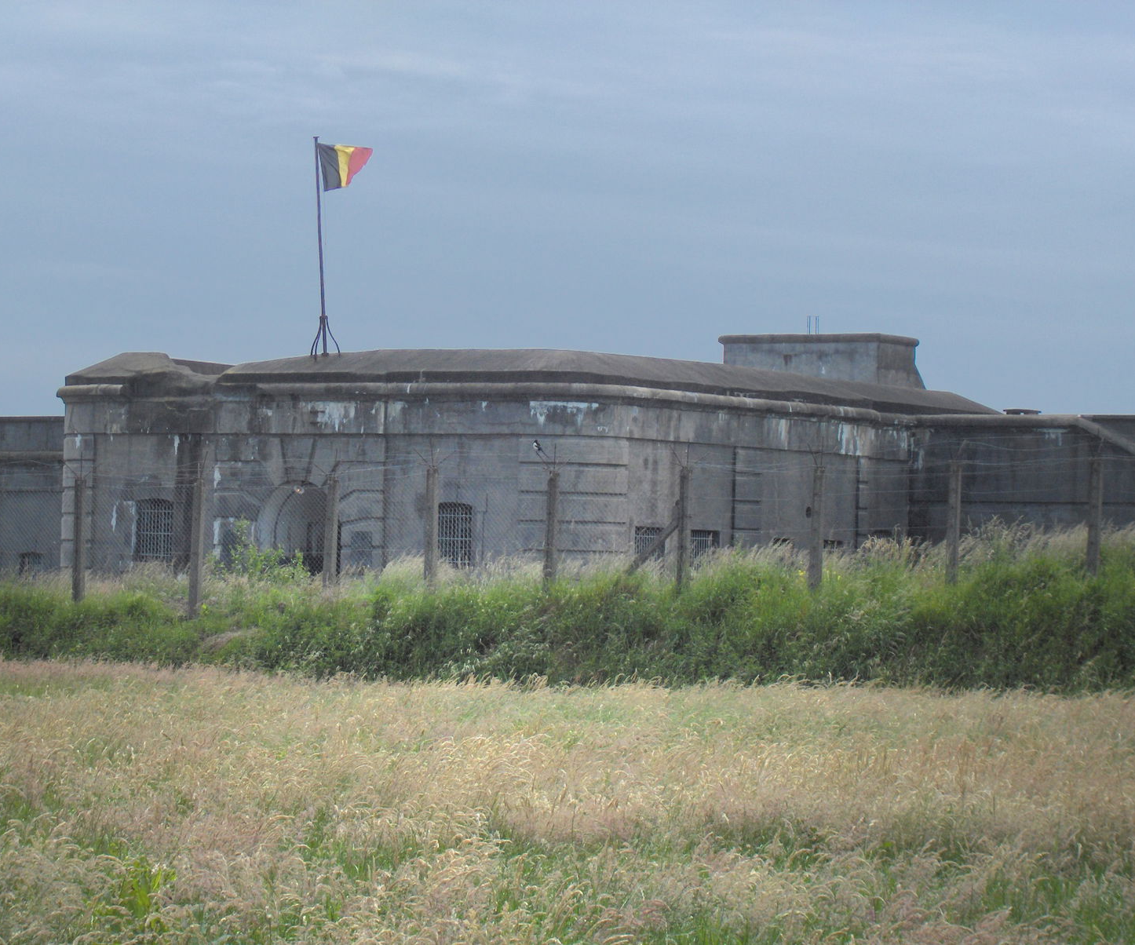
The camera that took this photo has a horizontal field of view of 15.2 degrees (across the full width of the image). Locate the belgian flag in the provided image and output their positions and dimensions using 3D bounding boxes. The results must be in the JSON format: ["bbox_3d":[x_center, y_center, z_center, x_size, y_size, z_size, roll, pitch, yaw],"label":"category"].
[{"bbox_3d":[-7.127,-9.783,136.000,1.900,1.520,0.450,1,-1,6],"label":"belgian flag"}]

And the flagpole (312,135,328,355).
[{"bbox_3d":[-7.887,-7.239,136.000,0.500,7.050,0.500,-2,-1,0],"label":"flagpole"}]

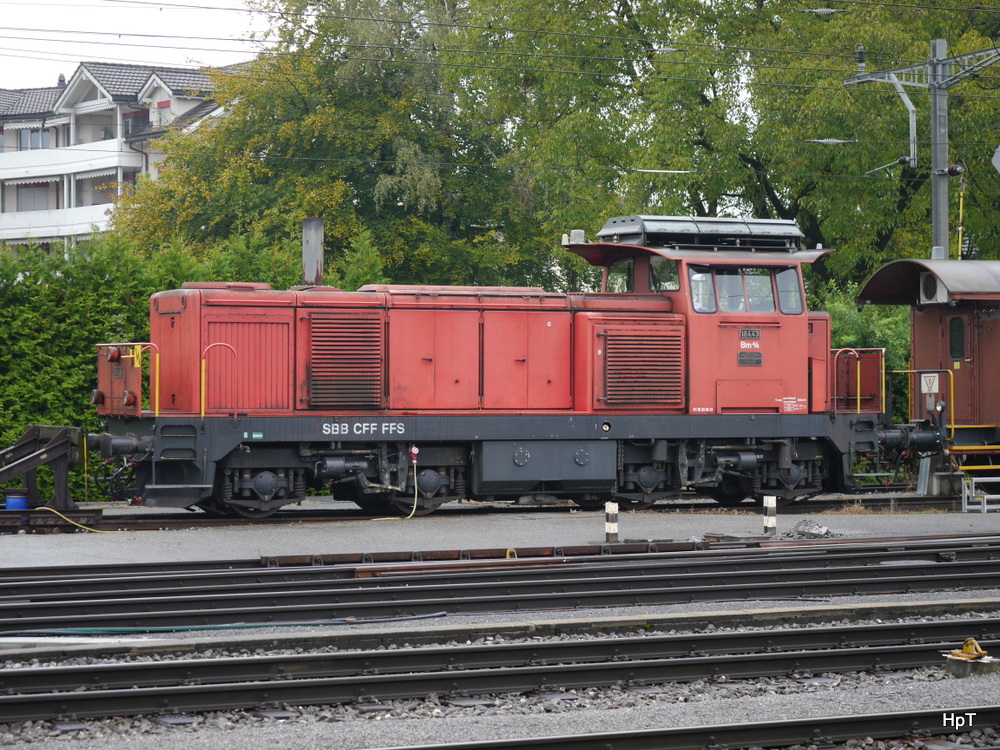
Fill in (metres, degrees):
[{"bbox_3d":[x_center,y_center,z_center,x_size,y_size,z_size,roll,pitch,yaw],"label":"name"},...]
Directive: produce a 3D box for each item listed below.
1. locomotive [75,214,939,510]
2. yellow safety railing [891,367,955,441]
[{"bbox_3d":[0.072,-0.189,41.654,12.800,4.350,3.000,0,0,-25],"label":"locomotive"},{"bbox_3d":[6.630,0.458,44.713,0.100,1.120,1.920,0,0,-25],"label":"yellow safety railing"}]

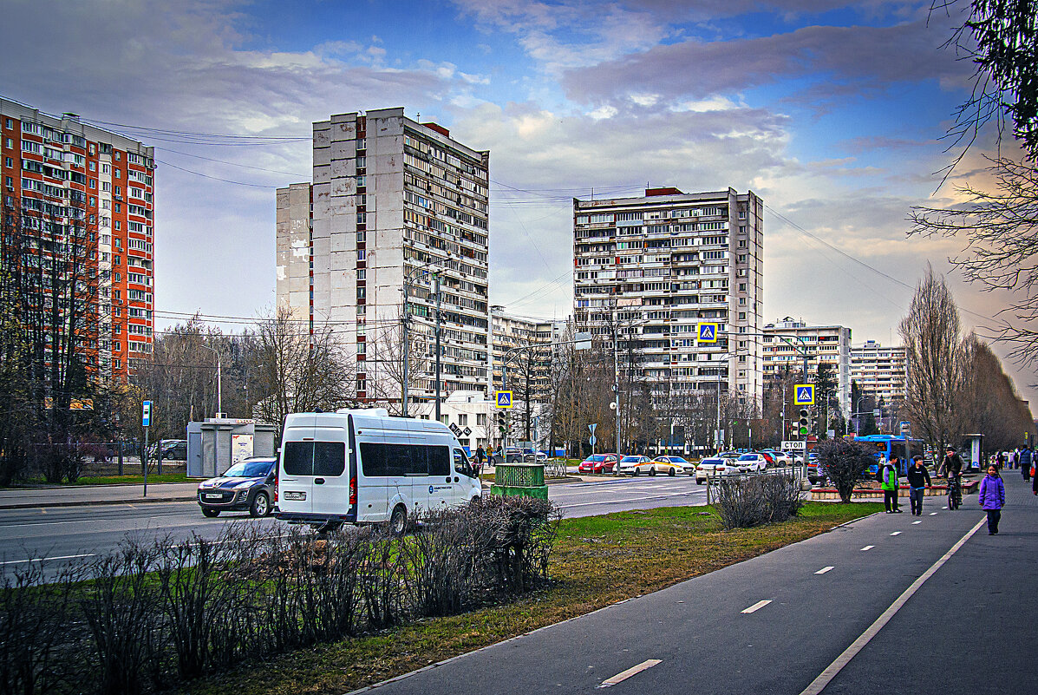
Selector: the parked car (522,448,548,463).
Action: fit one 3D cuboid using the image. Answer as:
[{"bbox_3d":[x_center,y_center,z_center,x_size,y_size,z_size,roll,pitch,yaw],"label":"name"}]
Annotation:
[{"bbox_3d":[0.300,9.869,109.000,4.550,1.650,1.840,-3,-5,38],"label":"parked car"}]

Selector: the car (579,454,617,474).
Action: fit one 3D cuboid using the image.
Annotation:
[{"bbox_3d":[5.950,8.644,90.000,1.740,1.500,4.400,-2,-4,27],"label":"car"}]

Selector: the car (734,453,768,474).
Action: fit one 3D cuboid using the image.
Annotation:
[{"bbox_3d":[18.500,9.212,97.000,1.820,1.630,4.450,-2,-4,25],"label":"car"}]

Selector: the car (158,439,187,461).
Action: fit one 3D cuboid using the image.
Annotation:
[{"bbox_3d":[-29.200,8.858,104.500,1.820,1.650,4.500,-3,-5,40],"label":"car"}]

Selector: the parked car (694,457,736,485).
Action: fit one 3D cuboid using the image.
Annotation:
[{"bbox_3d":[11.163,6.952,67.853,1.760,1.490,4.410,-2,-5,21],"label":"parked car"}]

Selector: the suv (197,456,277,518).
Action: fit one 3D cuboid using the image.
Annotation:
[{"bbox_3d":[-7.420,4.075,35.750,1.830,1.690,4.600,-2,-4,24],"label":"suv"}]

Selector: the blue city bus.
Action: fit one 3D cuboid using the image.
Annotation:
[{"bbox_3d":[26.720,7.825,86.702,2.550,3.000,12.000,-3,-6,28],"label":"blue city bus"}]

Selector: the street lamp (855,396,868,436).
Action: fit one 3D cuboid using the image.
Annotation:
[{"bbox_3d":[57.381,13.719,202.572,1.900,11.200,0.900,-2,-5,24],"label":"street lamp"}]

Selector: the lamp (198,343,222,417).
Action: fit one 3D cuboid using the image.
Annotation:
[{"bbox_3d":[-22.405,4.002,87.983,1.800,8.400,0.300,-1,-5,14],"label":"lamp"}]

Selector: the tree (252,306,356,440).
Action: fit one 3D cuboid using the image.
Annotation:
[{"bbox_3d":[-12.430,2.250,70.067,6.200,9.600,6.000,1,-5,-10],"label":"tree"}]

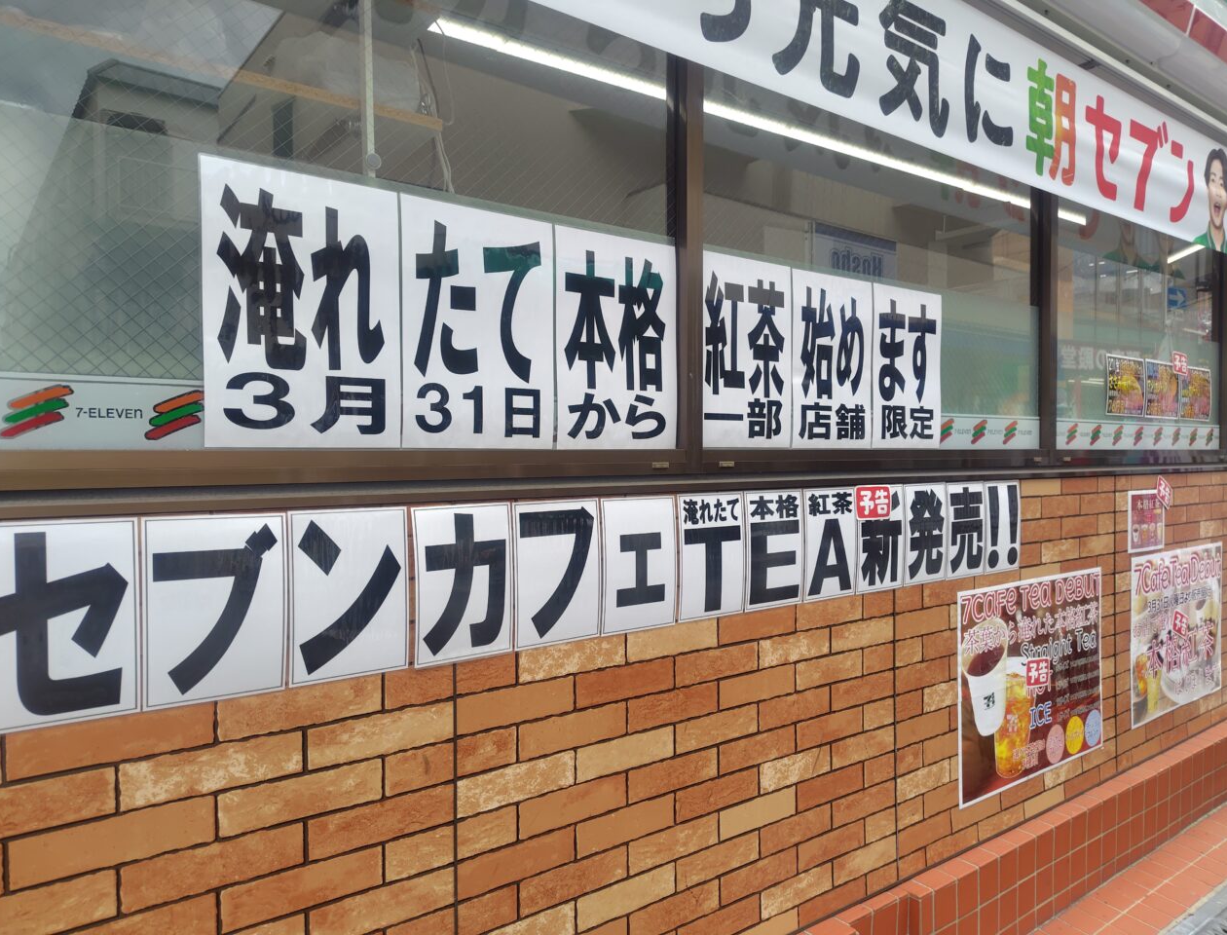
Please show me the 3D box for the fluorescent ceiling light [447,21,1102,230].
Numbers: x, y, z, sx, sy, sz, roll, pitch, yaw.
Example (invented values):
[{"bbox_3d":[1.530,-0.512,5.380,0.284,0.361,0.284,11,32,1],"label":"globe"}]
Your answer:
[{"bbox_3d":[1.053,-1.333,3.491,3.881,0.050,0.090,-1,1,-35],"label":"fluorescent ceiling light"}]

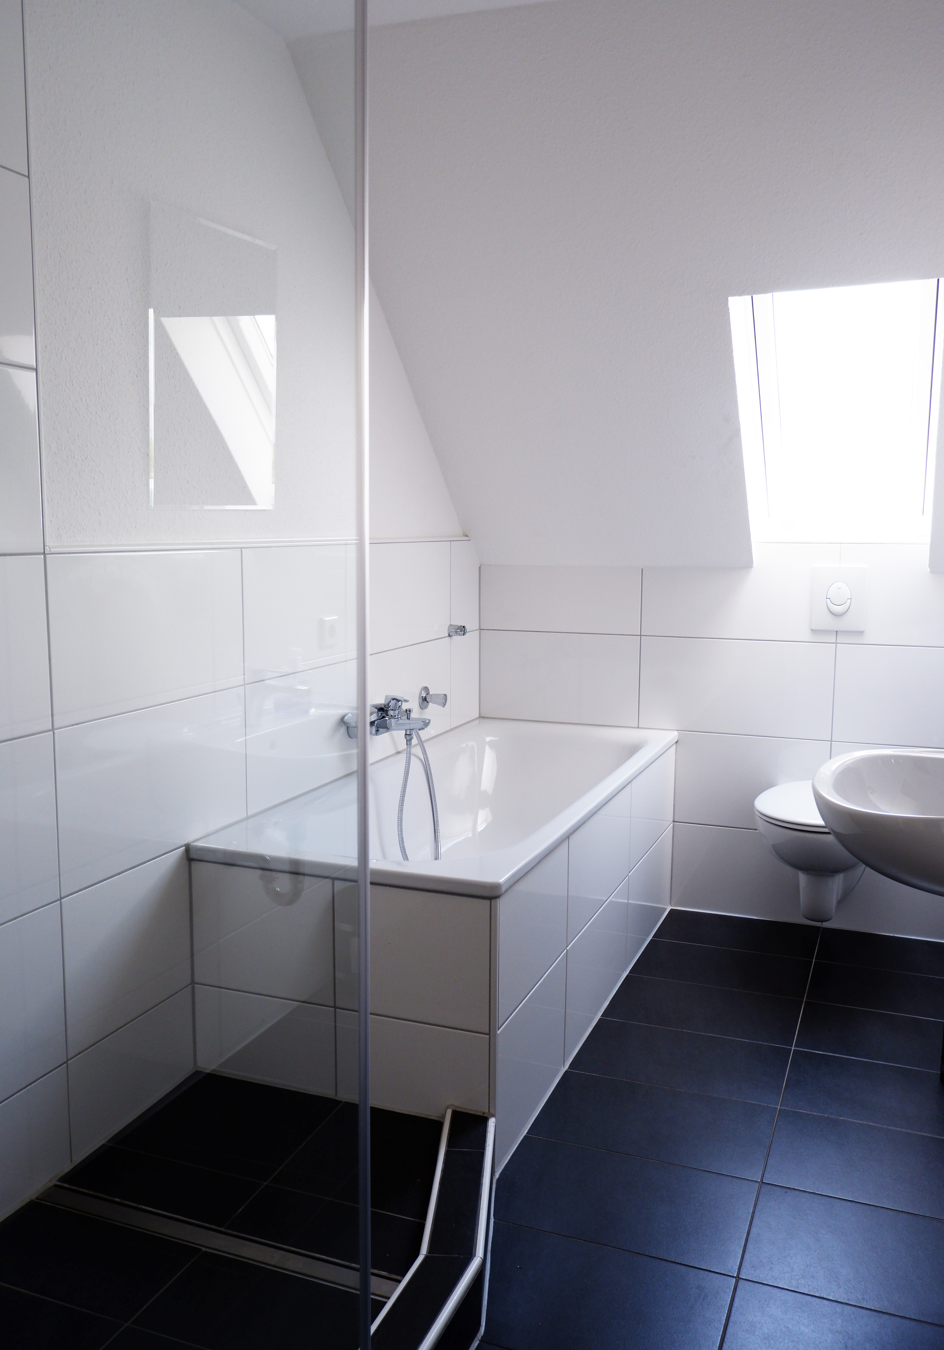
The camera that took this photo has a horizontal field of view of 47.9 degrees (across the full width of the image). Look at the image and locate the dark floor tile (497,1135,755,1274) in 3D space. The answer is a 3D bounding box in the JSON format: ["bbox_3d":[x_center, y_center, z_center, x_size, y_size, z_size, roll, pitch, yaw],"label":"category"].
[{"bbox_3d":[0.283,0.995,2.016,0.482,0.012,0.287,3,8,22],"label":"dark floor tile"}]

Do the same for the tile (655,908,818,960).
[{"bbox_3d":[0.838,0.815,3.347,0.482,0.012,0.302,3,8,22],"label":"tile"}]

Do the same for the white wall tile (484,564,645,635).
[{"bbox_3d":[0.296,-0.254,3.600,0.571,0.222,0.012,3,8,22],"label":"white wall tile"}]

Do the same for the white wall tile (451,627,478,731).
[{"bbox_3d":[-0.024,0.011,3.621,0.012,0.305,0.253,3,8,22],"label":"white wall tile"}]

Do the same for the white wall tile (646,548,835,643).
[{"bbox_3d":[0.841,-0.266,3.377,0.607,0.303,0.010,3,8,22],"label":"white wall tile"}]

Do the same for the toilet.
[{"bbox_3d":[1.025,0.561,3.118,0.372,0.367,0.530,3,8,22],"label":"toilet"}]

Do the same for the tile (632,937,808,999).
[{"bbox_3d":[0.720,0.851,3.074,0.496,0.010,0.284,3,8,22],"label":"tile"}]

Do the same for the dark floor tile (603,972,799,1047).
[{"bbox_3d":[0.616,0.887,2.814,0.482,0.012,0.293,3,8,22],"label":"dark floor tile"}]

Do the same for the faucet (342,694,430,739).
[{"bbox_3d":[-0.207,0.110,2.914,0.195,0.103,0.233,3,8,22],"label":"faucet"}]

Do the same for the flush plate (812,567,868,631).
[{"bbox_3d":[1.121,-0.231,3.244,0.157,0.197,0.014,3,8,22],"label":"flush plate"}]

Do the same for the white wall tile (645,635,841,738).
[{"bbox_3d":[0.842,0.039,3.418,0.607,0.306,0.010,3,8,22],"label":"white wall tile"}]

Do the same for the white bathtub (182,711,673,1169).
[{"bbox_3d":[0.043,0.568,2.908,0.714,0.598,1.663,3,8,22],"label":"white bathtub"}]

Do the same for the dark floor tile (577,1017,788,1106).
[{"bbox_3d":[0.496,0.923,2.540,0.496,0.010,0.290,3,8,22],"label":"dark floor tile"}]

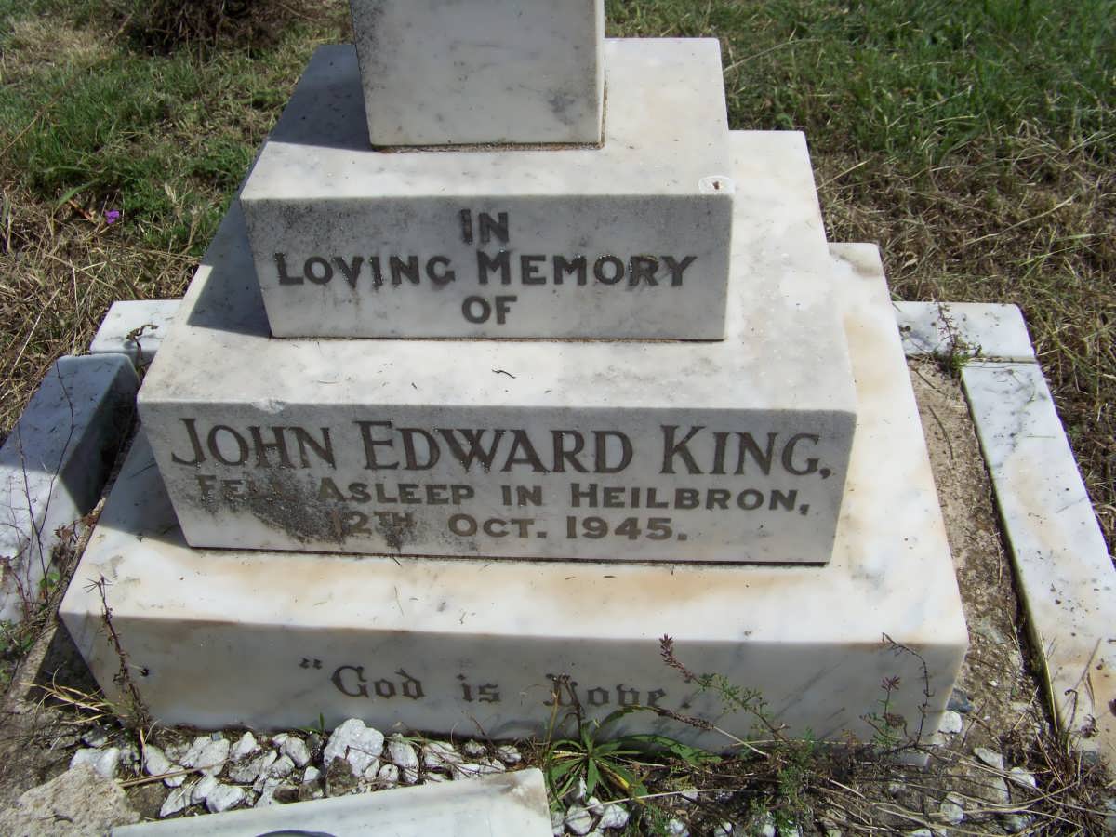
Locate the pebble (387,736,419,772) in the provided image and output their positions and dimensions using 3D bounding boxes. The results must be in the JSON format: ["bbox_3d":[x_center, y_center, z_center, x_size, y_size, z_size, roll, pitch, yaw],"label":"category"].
[{"bbox_3d":[-0.141,0.307,1.066,0.029,0.022,0.035,1,43,5],"label":"pebble"}]

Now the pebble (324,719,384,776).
[{"bbox_3d":[-0.187,0.301,1.063,0.054,0.038,0.056,1,43,5],"label":"pebble"}]

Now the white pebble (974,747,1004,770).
[{"bbox_3d":[0.348,0.274,0.938,0.025,0.014,0.015,18,46,22],"label":"white pebble"}]

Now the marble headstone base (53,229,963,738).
[{"bbox_3d":[-0.025,0.048,1.211,0.750,0.180,0.546,1,43,5],"label":"marble headstone base"}]

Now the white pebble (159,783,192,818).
[{"bbox_3d":[-0.309,0.310,0.940,0.029,0.017,0.017,-21,45,-19],"label":"white pebble"}]

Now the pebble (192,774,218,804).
[{"bbox_3d":[-0.288,0.303,0.946,0.016,0.017,0.026,15,45,19],"label":"pebble"}]

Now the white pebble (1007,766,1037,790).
[{"bbox_3d":[0.411,0.318,1.028,0.026,0.017,0.020,1,43,5],"label":"white pebble"}]

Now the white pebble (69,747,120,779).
[{"bbox_3d":[-0.385,0.288,0.966,0.041,0.024,0.028,-3,42,0],"label":"white pebble"}]

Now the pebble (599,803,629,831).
[{"bbox_3d":[0.049,0.349,1.019,0.026,0.018,0.025,1,43,5],"label":"pebble"}]

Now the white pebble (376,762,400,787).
[{"bbox_3d":[-0.155,0.325,1.057,0.022,0.017,0.023,1,43,5],"label":"white pebble"}]

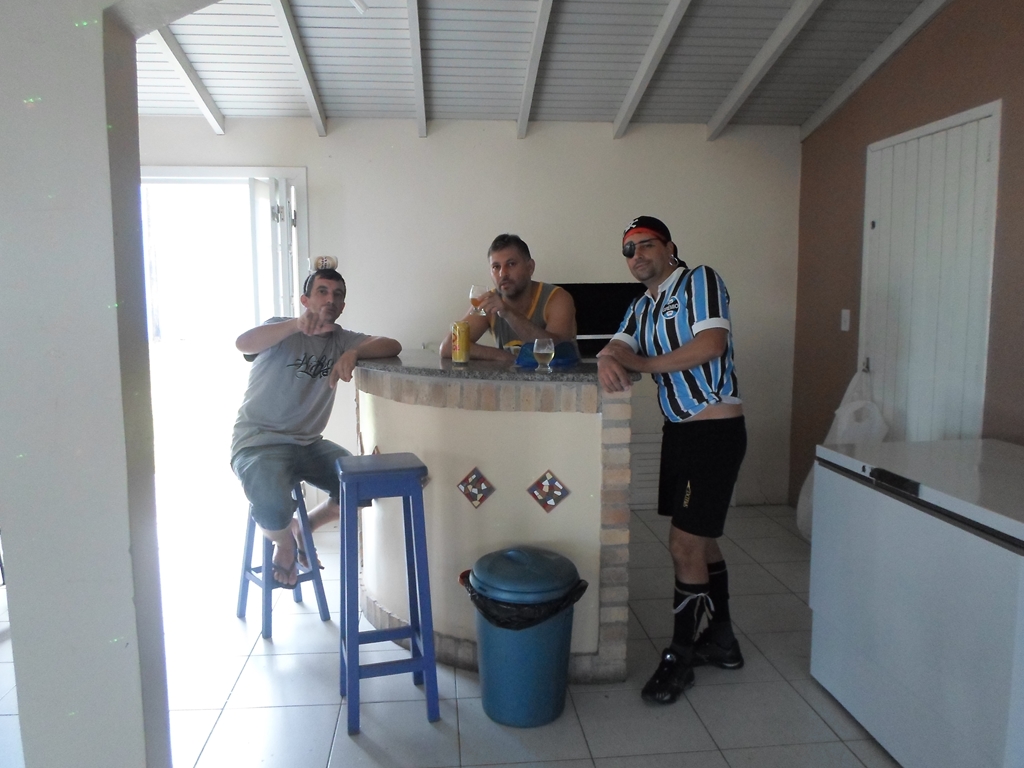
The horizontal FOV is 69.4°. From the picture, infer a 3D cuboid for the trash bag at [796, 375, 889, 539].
[{"bbox_3d":[1.798,0.404,4.126,0.400,0.930,0.600,0,6,-6],"label":"trash bag"}]

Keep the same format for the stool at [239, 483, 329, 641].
[{"bbox_3d":[-1.002,0.721,3.211,0.300,0.630,0.300,-5,8,-38],"label":"stool"}]

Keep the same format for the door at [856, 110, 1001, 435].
[{"bbox_3d":[2.040,-0.142,3.750,0.080,2.240,0.980,0,6,-6],"label":"door"}]

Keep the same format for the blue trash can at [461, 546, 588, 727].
[{"bbox_3d":[0.041,0.835,2.552,0.410,0.560,0.390,0,6,0],"label":"blue trash can"}]

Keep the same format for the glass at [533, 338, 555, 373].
[{"bbox_3d":[0.117,-0.106,2.667,0.076,0.116,0.076,0,6,-6],"label":"glass"}]

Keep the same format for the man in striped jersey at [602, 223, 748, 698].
[{"bbox_3d":[0.569,0.262,2.628,0.500,1.680,0.530,6,8,40],"label":"man in striped jersey"}]

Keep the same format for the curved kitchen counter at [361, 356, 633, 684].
[{"bbox_3d":[-0.148,0.472,3.143,1.100,1.145,1.120,0,6,-6],"label":"curved kitchen counter"}]

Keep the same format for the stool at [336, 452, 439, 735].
[{"bbox_3d":[-0.432,0.687,2.499,0.295,0.860,0.285,-2,7,-17],"label":"stool"}]

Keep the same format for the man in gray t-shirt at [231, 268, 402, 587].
[{"bbox_3d":[-0.827,0.171,3.110,0.700,1.310,0.680,-2,7,-20],"label":"man in gray t-shirt"}]

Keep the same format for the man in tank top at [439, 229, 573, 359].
[{"bbox_3d":[-0.025,0.157,3.487,0.620,1.690,0.550,0,6,1],"label":"man in tank top"}]

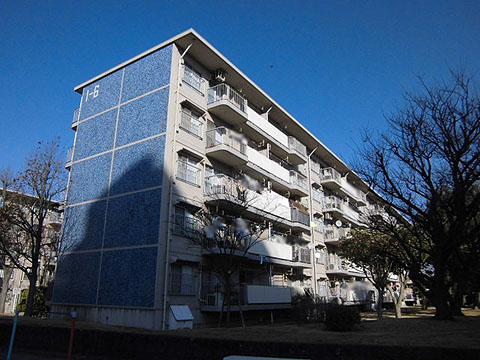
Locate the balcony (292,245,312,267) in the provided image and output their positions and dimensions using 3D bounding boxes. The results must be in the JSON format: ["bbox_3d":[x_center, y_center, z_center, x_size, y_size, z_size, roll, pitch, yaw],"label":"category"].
[{"bbox_3d":[3.860,5.371,24.990,1.245,1.272,2.650,-11,-21,32],"label":"balcony"}]

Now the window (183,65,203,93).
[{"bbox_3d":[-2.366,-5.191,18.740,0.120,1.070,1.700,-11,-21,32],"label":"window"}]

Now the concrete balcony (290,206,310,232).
[{"bbox_3d":[3.861,2.895,25.900,1.180,1.350,3.300,-11,-21,32],"label":"concrete balcony"}]

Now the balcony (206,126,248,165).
[{"bbox_3d":[-0.621,-1.708,19.323,1.120,1.300,2.340,-11,-21,32],"label":"balcony"}]

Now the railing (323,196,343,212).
[{"bbox_3d":[8.708,2.371,33.354,1.192,1.007,2.358,-11,-21,32],"label":"railing"}]

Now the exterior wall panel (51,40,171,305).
[{"bbox_3d":[-6.555,-0.240,18.652,7.539,12.670,0.200,-11,-21,32],"label":"exterior wall panel"}]

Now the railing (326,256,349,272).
[{"bbox_3d":[8.657,7.417,31.735,1.192,1.007,2.358,-11,-21,32],"label":"railing"}]

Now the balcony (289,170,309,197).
[{"bbox_3d":[3.937,0.361,25.912,1.120,1.280,2.350,-11,-21,32],"label":"balcony"}]

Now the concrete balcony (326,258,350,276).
[{"bbox_3d":[8.772,7.772,32.166,1.180,1.370,2.750,-11,-21,32],"label":"concrete balcony"}]

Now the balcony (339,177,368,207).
[{"bbox_3d":[11.737,1.399,38.386,1.245,1.272,8.188,-11,-21,32],"label":"balcony"}]

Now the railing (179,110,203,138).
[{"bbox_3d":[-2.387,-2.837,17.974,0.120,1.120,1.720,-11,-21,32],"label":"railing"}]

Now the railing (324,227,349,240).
[{"bbox_3d":[8.400,4.798,31.632,1.100,1.020,2.500,-11,-21,32],"label":"railing"}]

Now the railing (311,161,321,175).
[{"bbox_3d":[6.937,-1.165,33.052,0.200,1.170,1.900,-11,-21,32],"label":"railing"}]

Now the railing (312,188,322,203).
[{"bbox_3d":[6.979,1.444,32.215,0.200,0.990,1.900,-11,-21,32],"label":"railing"}]

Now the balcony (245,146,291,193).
[{"bbox_3d":[1.495,-0.640,23.228,1.200,1.220,5.550,-11,-21,32],"label":"balcony"}]

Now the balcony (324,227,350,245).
[{"bbox_3d":[8.733,5.084,32.615,1.245,1.272,2.624,-11,-21,32],"label":"balcony"}]

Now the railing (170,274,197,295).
[{"bbox_3d":[-2.356,4.499,15.569,0.140,0.900,1.830,-11,-21,32],"label":"railing"}]

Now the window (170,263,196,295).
[{"bbox_3d":[-2.456,4.318,15.676,0.120,1.250,1.700,-11,-21,32],"label":"window"}]

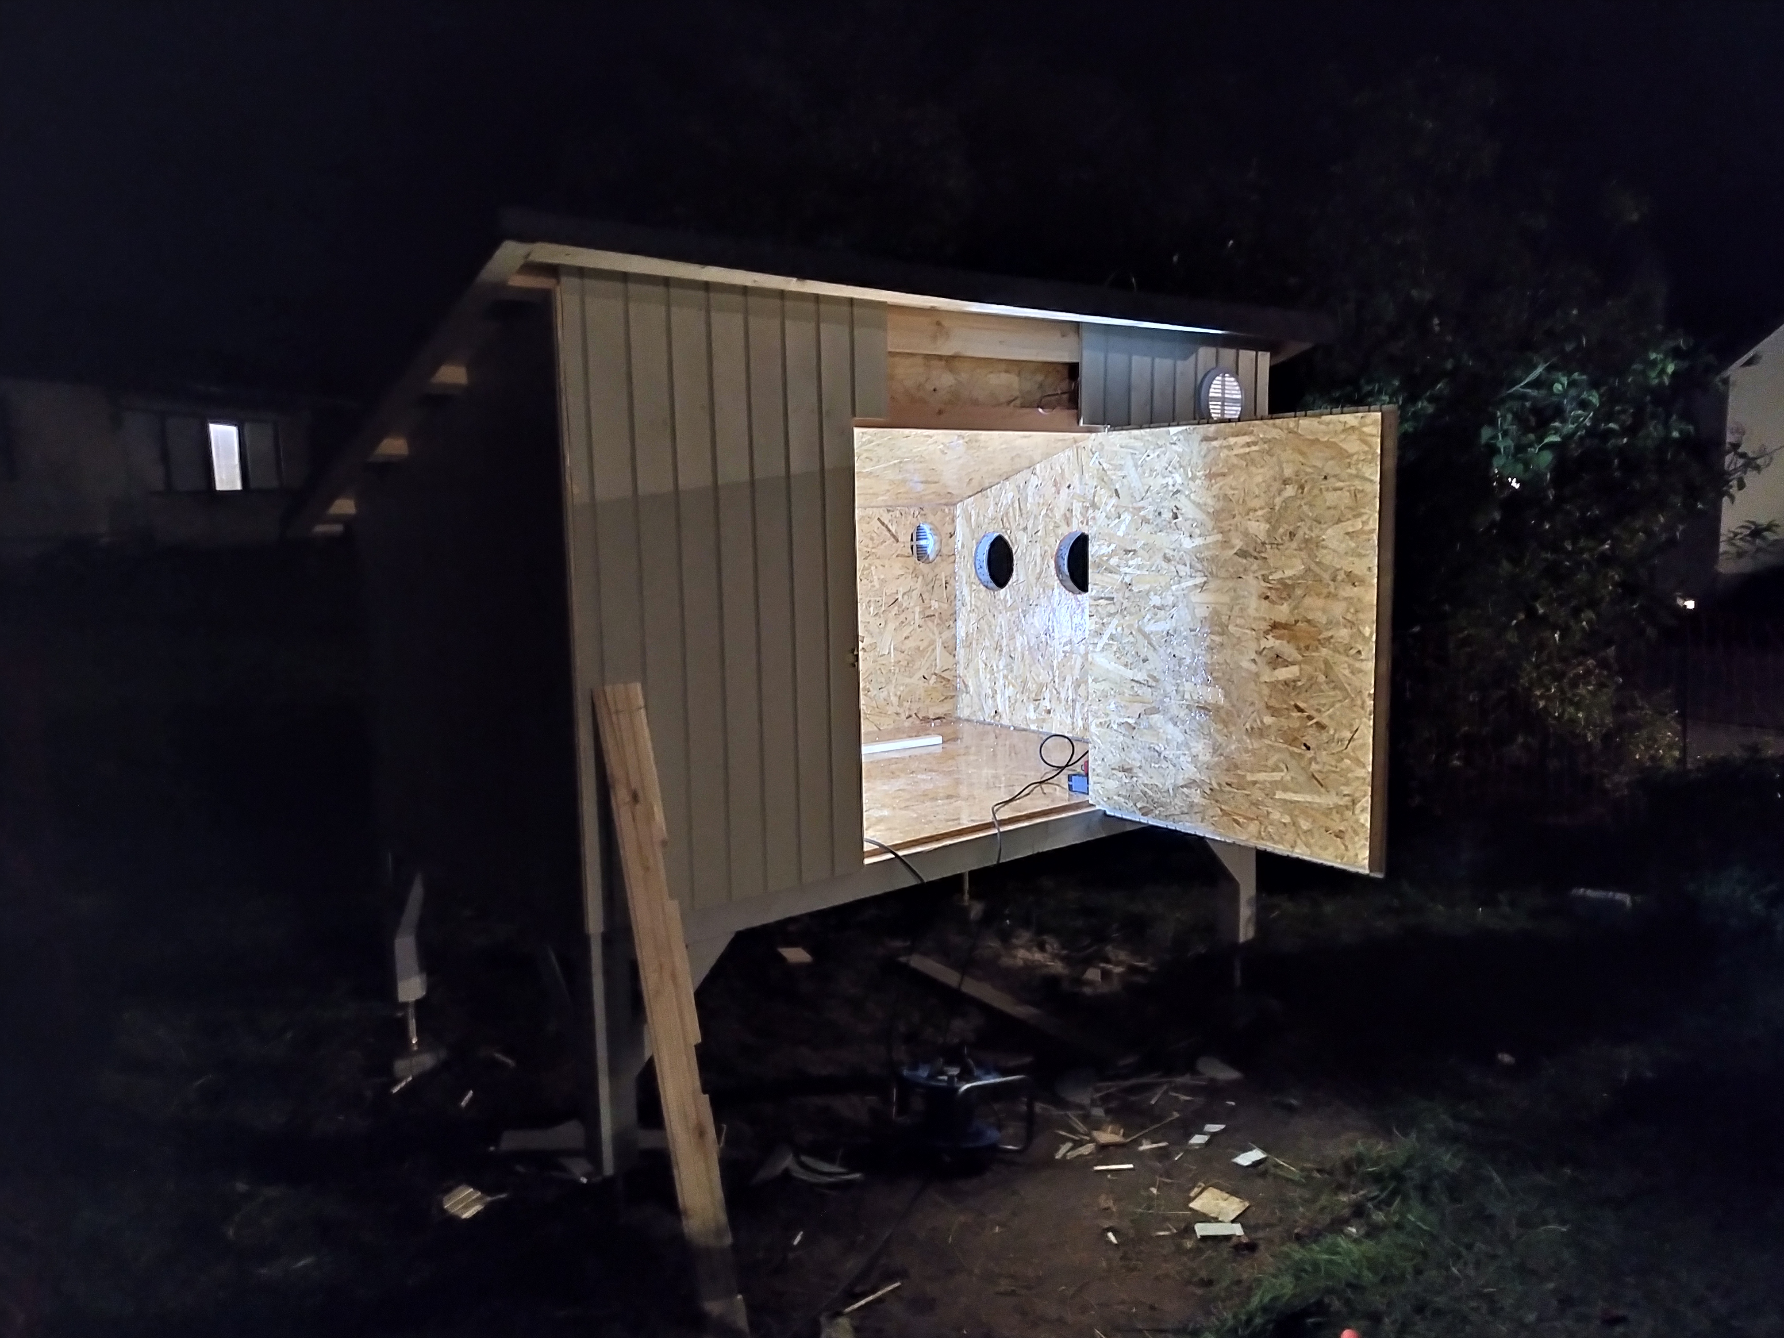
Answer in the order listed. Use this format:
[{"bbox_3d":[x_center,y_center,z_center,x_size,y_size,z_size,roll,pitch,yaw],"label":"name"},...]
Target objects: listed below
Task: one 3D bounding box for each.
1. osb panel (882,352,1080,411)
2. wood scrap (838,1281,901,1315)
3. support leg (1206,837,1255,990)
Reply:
[{"bbox_3d":[0.263,-0.789,3.433,0.710,0.145,0.020,-7,10,-38],"label":"osb panel"},{"bbox_3d":[-0.040,1.282,2.523,0.145,0.010,0.012,-7,9,-35],"label":"wood scrap"},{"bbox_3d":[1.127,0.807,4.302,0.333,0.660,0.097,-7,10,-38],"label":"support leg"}]

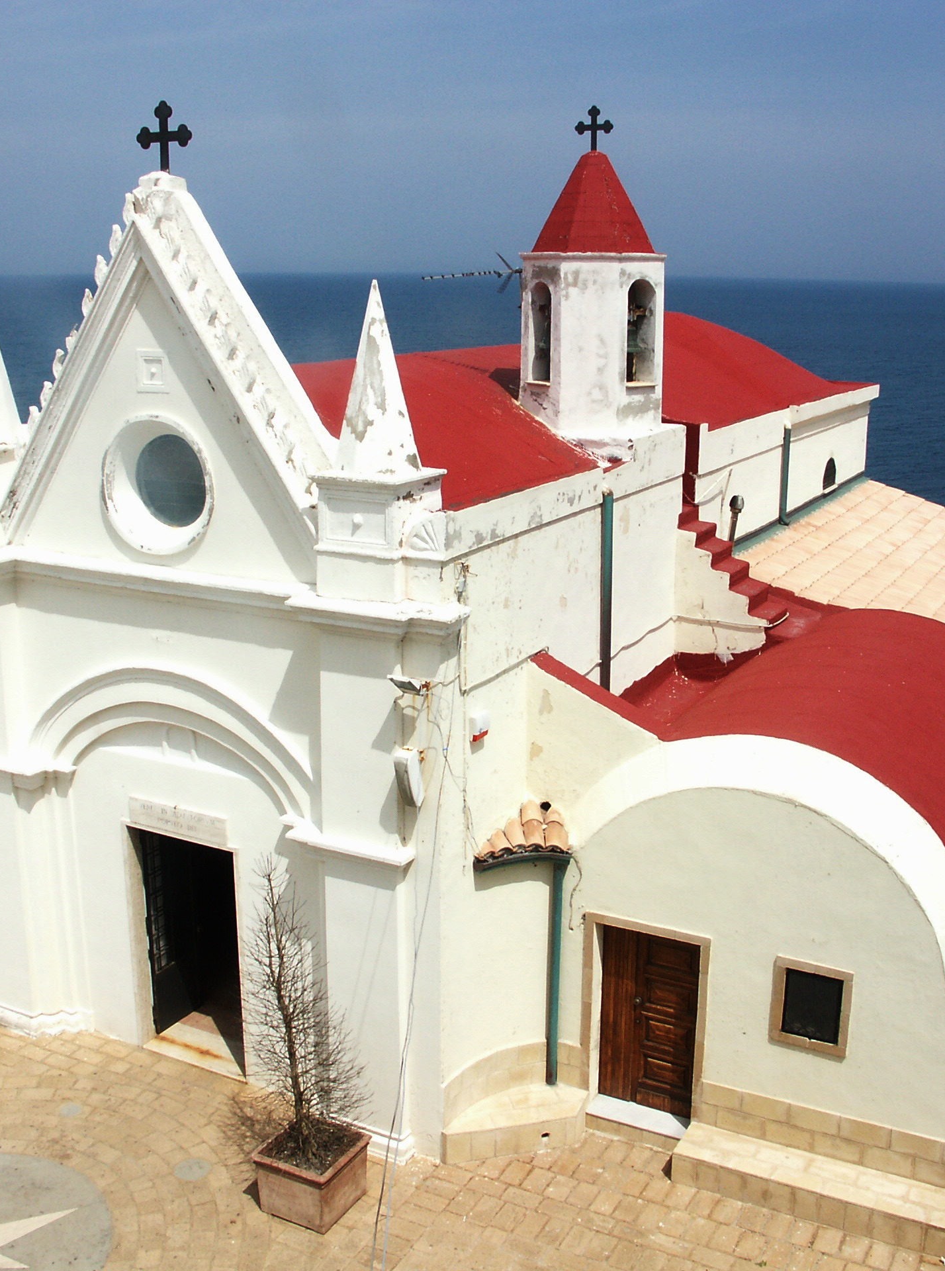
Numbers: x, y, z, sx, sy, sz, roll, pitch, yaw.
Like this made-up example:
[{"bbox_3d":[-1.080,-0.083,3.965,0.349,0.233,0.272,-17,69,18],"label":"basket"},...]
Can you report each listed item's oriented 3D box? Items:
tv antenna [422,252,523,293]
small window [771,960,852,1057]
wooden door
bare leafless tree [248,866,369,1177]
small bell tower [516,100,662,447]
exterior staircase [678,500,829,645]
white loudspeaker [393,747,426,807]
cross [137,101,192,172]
[{"bbox_3d":[0.009,-4.949,18.735,1.320,0.528,0.396,1,14,0],"label":"tv antenna"},{"bbox_3d":[3.301,3.636,13.343,0.730,0.924,0.141,8,16,24],"label":"small window"},{"bbox_3d":[1.891,4.030,14.479,1.082,2.094,0.079,8,16,24],"label":"wooden door"},{"bbox_3d":[-1.677,3.685,13.408,1.232,3.010,1.188,1,14,0],"label":"bare leafless tree"},{"bbox_3d":[1.622,-4.642,17.973,1.918,4.255,1.918,8,16,24],"label":"small bell tower"},{"bbox_3d":[3.873,-0.882,19.424,1.672,1.804,1.100,8,16,24],"label":"exterior staircase"},{"bbox_3d":[-0.581,1.328,12.802,0.160,0.530,0.170,8,32,28],"label":"white loudspeaker"},{"bbox_3d":[-3.037,-4.920,13.559,0.651,0.669,0.062,8,16,24],"label":"cross"}]

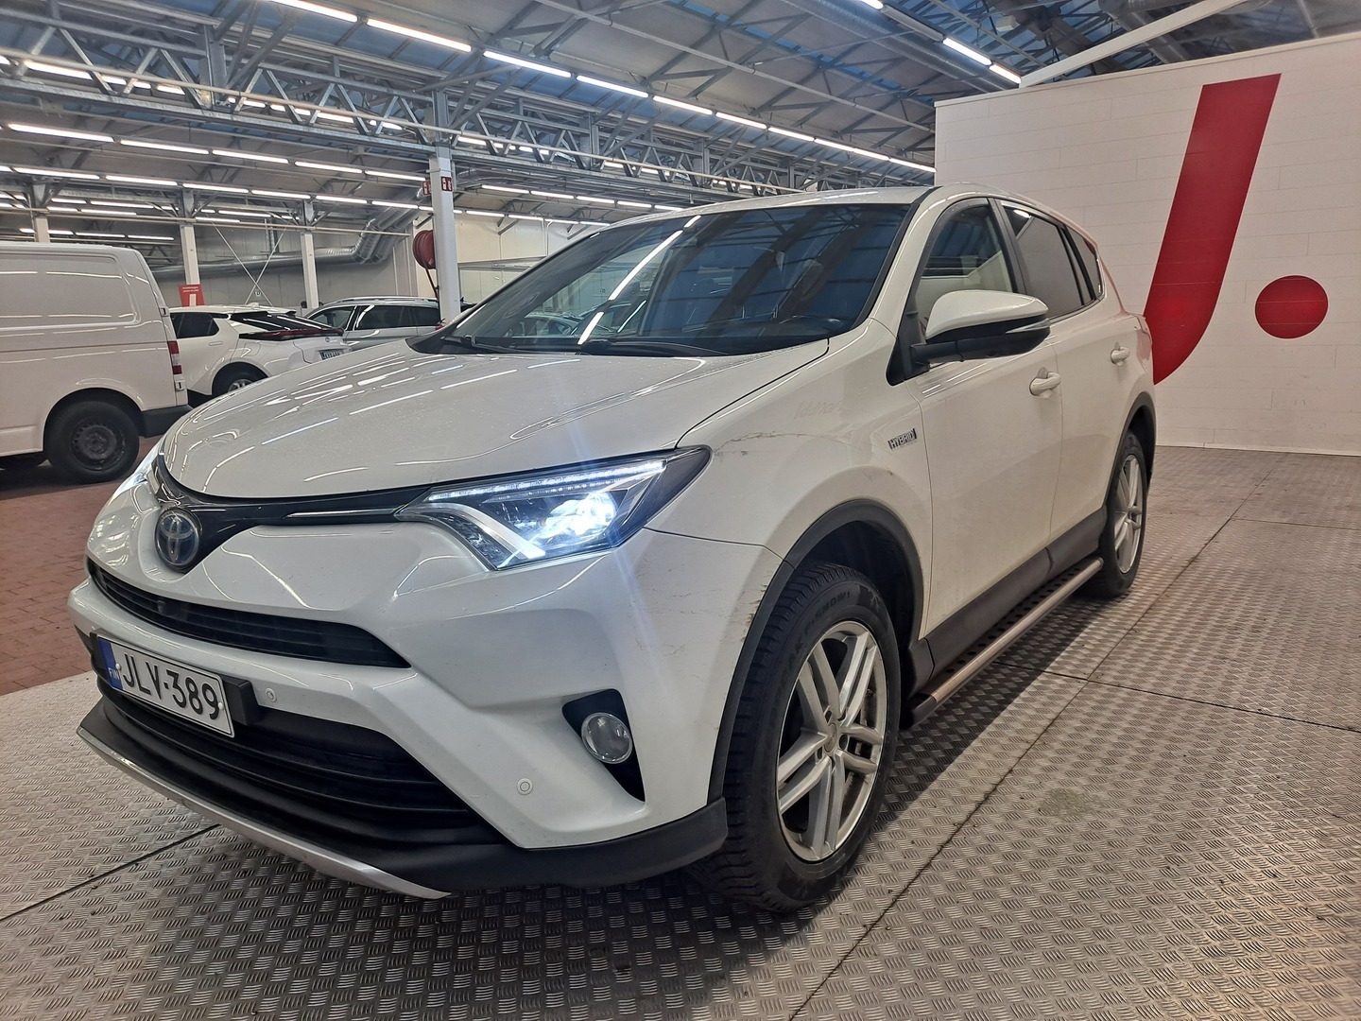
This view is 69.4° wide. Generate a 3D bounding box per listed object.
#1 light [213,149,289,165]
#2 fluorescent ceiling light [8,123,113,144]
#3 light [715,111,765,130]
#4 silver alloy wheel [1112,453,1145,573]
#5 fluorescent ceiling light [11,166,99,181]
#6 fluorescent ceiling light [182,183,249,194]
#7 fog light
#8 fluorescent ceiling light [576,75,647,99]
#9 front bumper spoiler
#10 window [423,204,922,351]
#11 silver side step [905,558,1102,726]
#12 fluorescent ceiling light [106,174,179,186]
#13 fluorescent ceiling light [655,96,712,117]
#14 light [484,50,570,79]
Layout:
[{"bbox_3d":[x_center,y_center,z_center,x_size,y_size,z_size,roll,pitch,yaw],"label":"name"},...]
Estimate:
[{"bbox_3d":[-8.011,-6.583,18.329,0.110,0.060,1.480,7,13,37],"label":"light"},{"bbox_3d":[-9.834,-5.986,15.604,0.110,0.060,1.480,7,13,37],"label":"fluorescent ceiling light"},{"bbox_3d":[1.048,-6.547,16.542,0.090,0.070,1.500,6,13,37],"label":"light"},{"bbox_3d":[1.816,0.009,4.178,0.195,0.492,0.492,6,13,36],"label":"silver alloy wheel"},{"bbox_3d":[-12.515,-6.765,19.778,0.090,0.070,1.500,6,13,37],"label":"fluorescent ceiling light"},{"bbox_3d":[-10.321,-7.138,21.855,0.110,0.060,1.480,7,13,37],"label":"fluorescent ceiling light"},{"bbox_3d":[-0.127,0.393,1.694,0.090,0.090,0.050,2,12,22],"label":"fog light"},{"bbox_3d":[-0.939,-6.015,13.977,0.090,0.070,1.500,6,13,37],"label":"fluorescent ceiling light"},{"bbox_3d":[-0.769,0.504,2.033,1.740,0.150,0.520,6,13,36],"label":"front bumper spoiler"},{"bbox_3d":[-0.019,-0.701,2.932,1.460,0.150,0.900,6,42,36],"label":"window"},{"bbox_3d":[1.049,0.337,3.105,0.170,0.075,1.770,6,13,36],"label":"silver side step"},{"bbox_3d":[-11.488,-7.032,21.019,0.090,0.070,1.500,6,13,37],"label":"fluorescent ceiling light"},{"bbox_3d":[0.041,-6.209,15.059,0.110,0.060,1.480,7,13,37],"label":"fluorescent ceiling light"},{"bbox_3d":[-1.946,-5.745,12.683,0.090,0.070,1.500,6,13,37],"label":"light"}]

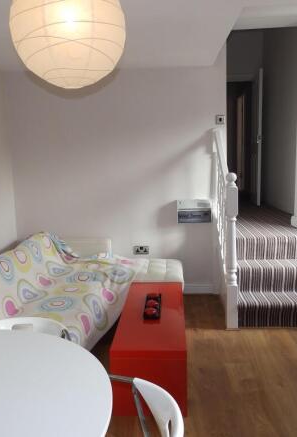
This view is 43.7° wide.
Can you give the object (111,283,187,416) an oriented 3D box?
[{"bbox_3d":[0.029,0.778,2.457,0.395,0.373,1.069,-1,9,4],"label":"object"}]

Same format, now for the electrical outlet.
[{"bbox_3d":[-0.070,0.318,3.661,0.146,0.086,0.012,-1,9,4],"label":"electrical outlet"}]

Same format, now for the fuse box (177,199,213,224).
[{"bbox_3d":[0.435,-0.070,3.521,0.315,0.215,0.105,-1,9,4],"label":"fuse box"}]

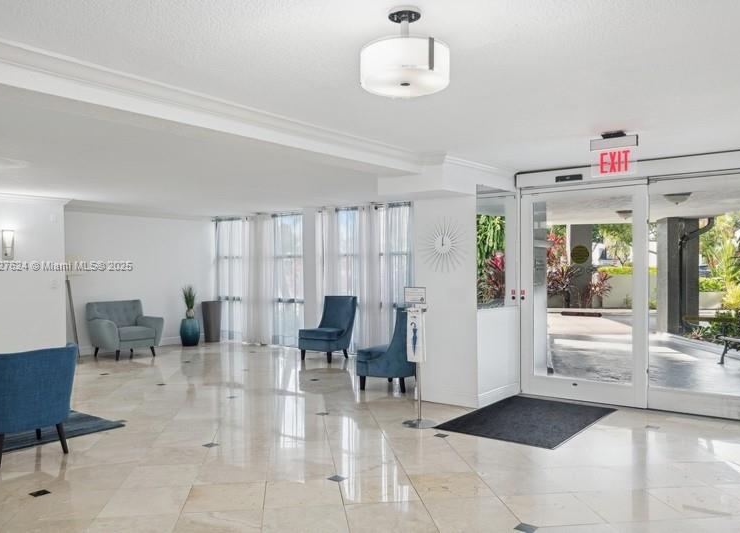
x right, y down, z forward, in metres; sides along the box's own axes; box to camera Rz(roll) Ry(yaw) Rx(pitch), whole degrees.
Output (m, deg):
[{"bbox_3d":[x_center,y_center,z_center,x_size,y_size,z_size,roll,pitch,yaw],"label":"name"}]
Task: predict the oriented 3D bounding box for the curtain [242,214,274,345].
[{"bbox_3d":[-2.037,0.222,10.902,0.800,2.360,0.100,0,0,38],"label":"curtain"}]

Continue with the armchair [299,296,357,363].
[{"bbox_3d":[-0.637,0.938,9.105,0.570,0.930,0.700,0,0,35],"label":"armchair"}]

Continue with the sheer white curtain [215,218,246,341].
[{"bbox_3d":[-2.699,0.266,11.477,0.950,2.340,0.120,-1,-1,37],"label":"sheer white curtain"}]

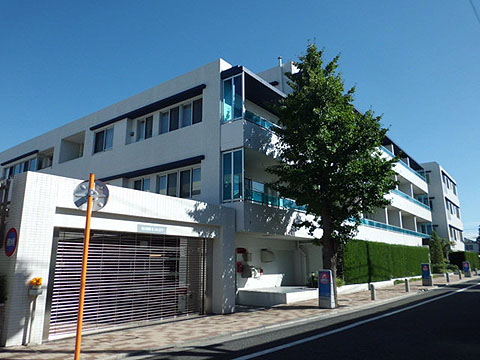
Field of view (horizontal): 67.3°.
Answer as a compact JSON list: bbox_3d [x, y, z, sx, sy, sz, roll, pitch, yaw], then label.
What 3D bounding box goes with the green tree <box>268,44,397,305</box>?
[{"bbox_3d":[3.520,-0.565,13.851,4.850,10.300,4.700,0,-13,0],"label":"green tree"}]

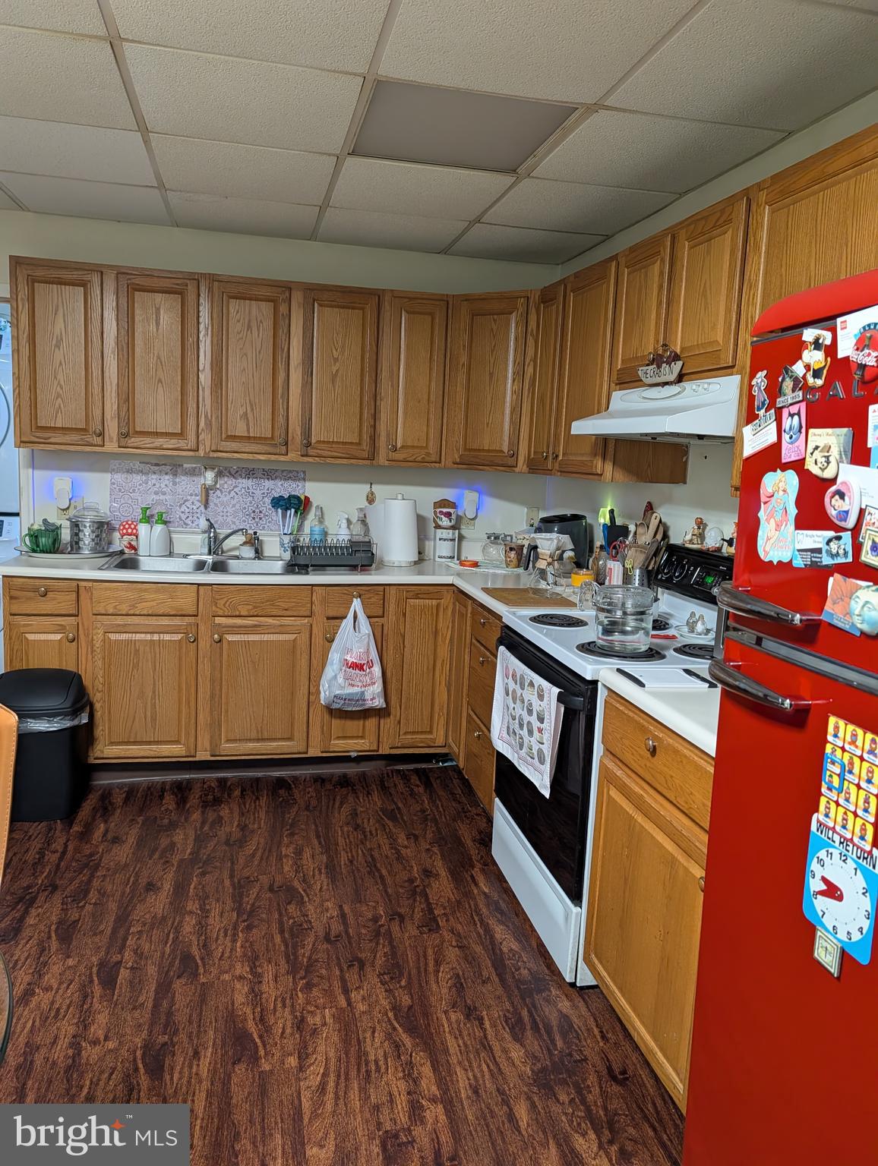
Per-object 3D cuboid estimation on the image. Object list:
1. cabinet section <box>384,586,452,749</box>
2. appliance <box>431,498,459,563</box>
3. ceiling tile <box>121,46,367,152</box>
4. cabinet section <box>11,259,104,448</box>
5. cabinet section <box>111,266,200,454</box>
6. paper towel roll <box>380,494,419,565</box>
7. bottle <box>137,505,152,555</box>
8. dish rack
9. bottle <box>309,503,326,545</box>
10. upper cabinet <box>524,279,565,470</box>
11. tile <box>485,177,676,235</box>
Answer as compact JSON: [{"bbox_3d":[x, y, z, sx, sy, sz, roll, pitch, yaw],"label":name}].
[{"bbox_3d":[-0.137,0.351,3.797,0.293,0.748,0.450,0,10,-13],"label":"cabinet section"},{"bbox_3d":[0.021,-0.265,4.005,0.133,0.311,0.120,0,10,-13],"label":"appliance"},{"bbox_3d":[-0.552,-1.381,2.336,0.602,0.018,0.600,0,10,-13],"label":"ceiling tile"},{"bbox_3d":[-1.607,-0.961,3.515,0.352,0.755,0.325,0,10,-13],"label":"cabinet section"},{"bbox_3d":[-1.241,-0.959,3.602,0.355,0.747,0.325,0,10,-13],"label":"cabinet section"},{"bbox_3d":[-0.186,-0.257,3.837,0.163,0.334,0.163,2,9,0],"label":"paper towel roll"},{"bbox_3d":[-1.382,-0.244,3.800,0.065,0.234,0.060,3,9,6],"label":"bottle"},{"bbox_3d":[-0.470,-0.142,3.594,0.375,0.140,0.310,0,10,-13],"label":"dish rack"},{"bbox_3d":[-0.572,-0.244,3.817,0.068,0.256,0.068,0,10,-13],"label":"bottle"},{"bbox_3d":[0.586,-0.834,3.367,0.335,0.750,0.390,0,10,-13],"label":"upper cabinet"},{"bbox_3d":[0.510,-1.449,3.128,0.593,0.020,0.600,0,10,-13],"label":"tile"}]

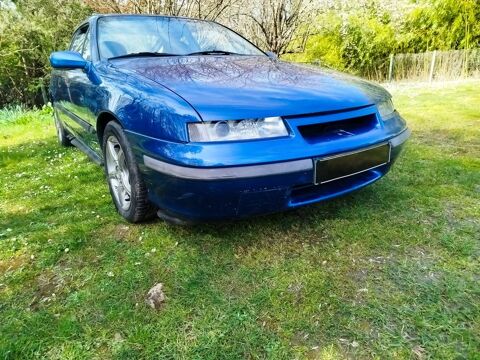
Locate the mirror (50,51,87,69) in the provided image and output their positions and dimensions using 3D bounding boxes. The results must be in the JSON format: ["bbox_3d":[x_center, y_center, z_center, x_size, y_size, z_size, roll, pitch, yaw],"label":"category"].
[{"bbox_3d":[-1.094,-0.782,2.154,0.210,0.110,0.130,-14,22,-32],"label":"mirror"}]

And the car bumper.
[{"bbox_3d":[0.372,-0.109,1.724,1.670,0.360,0.570,-14,22,-32],"label":"car bumper"}]

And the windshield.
[{"bbox_3d":[-0.452,-1.137,2.616,1.380,0.130,0.820,-14,48,-32],"label":"windshield"}]

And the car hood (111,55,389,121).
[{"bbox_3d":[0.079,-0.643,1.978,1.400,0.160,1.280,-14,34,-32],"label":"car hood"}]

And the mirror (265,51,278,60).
[{"bbox_3d":[0.297,-1.119,3.051,0.210,0.110,0.130,-14,22,-32],"label":"mirror"}]

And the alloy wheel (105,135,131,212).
[{"bbox_3d":[-0.596,-0.045,1.875,0.180,0.430,0.430,-14,22,-32],"label":"alloy wheel"}]

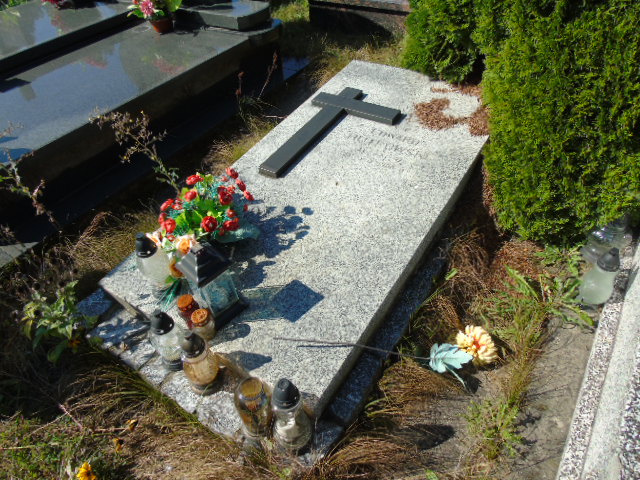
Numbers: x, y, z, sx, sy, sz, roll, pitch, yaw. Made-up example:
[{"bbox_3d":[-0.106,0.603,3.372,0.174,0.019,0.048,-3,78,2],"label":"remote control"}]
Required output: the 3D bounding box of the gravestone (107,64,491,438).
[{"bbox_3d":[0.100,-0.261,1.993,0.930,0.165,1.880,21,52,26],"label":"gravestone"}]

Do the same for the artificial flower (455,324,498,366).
[{"bbox_3d":[0.516,0.344,1.513,0.130,0.100,0.125,-20,44,-16],"label":"artificial flower"}]

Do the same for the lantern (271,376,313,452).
[{"bbox_3d":[-0.079,0.435,1.184,0.105,0.265,0.105,-3,42,3],"label":"lantern"}]

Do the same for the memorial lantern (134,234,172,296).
[{"bbox_3d":[-0.557,0.083,1.504,0.104,0.255,0.104,21,50,26],"label":"memorial lantern"}]

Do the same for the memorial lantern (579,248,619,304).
[{"bbox_3d":[1.000,0.119,1.625,0.113,0.228,0.113,21,48,26],"label":"memorial lantern"}]

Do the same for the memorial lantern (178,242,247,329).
[{"bbox_3d":[-0.331,0.121,1.419,0.132,0.277,0.132,-36,51,-27],"label":"memorial lantern"}]

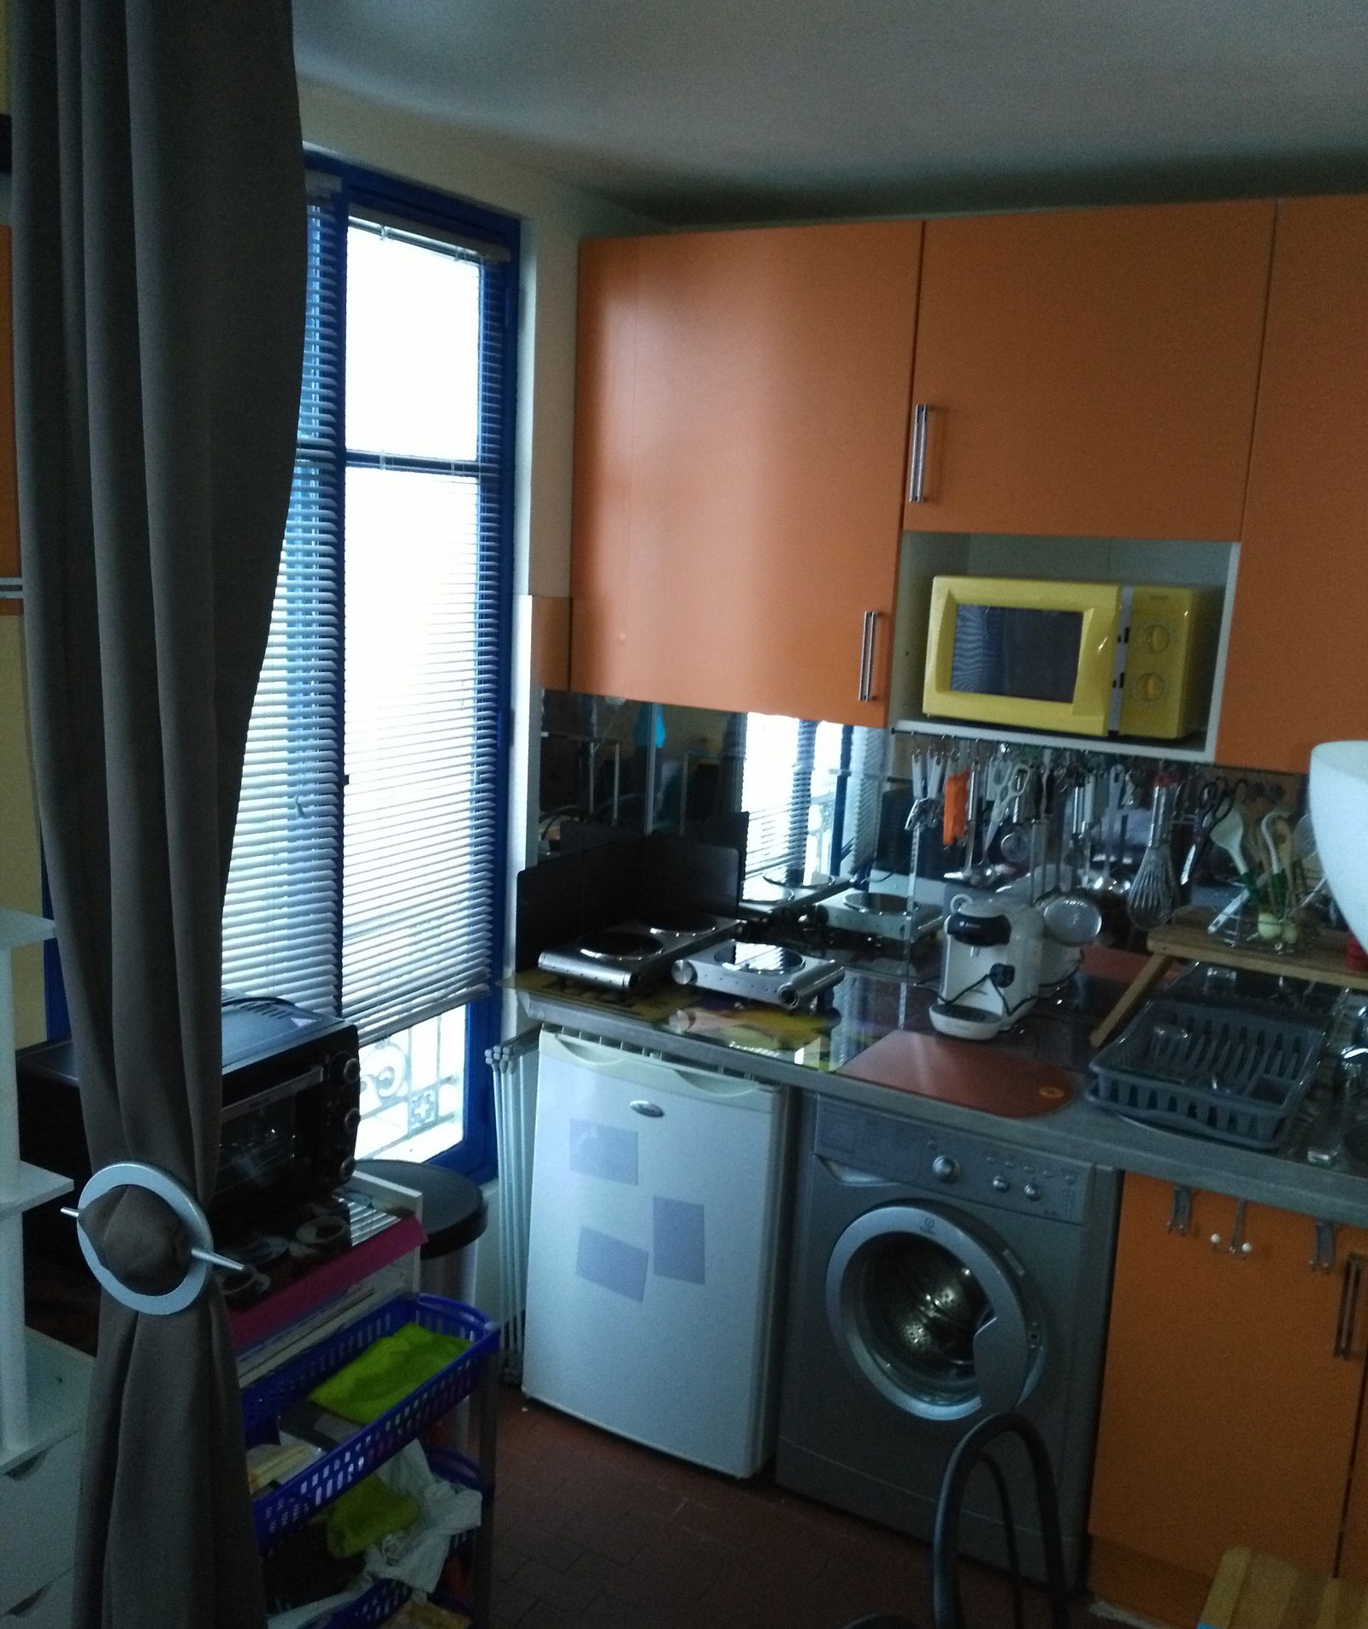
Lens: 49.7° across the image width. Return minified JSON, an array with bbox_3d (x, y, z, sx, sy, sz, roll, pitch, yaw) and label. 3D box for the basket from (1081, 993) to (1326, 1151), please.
[{"bbox_3d":[0.926,0.464,2.619,0.325,0.105,0.475,9,12,28],"label":"basket"}]

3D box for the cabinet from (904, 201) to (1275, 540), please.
[{"bbox_3d":[0.772,-0.786,2.721,0.599,0.548,0.380,9,12,28],"label":"cabinet"}]

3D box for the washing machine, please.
[{"bbox_3d":[0.584,0.922,2.922,0.595,0.830,0.560,9,12,28],"label":"washing machine"}]

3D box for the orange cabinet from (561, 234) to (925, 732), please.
[{"bbox_3d":[0.180,-0.690,3.071,0.735,0.923,0.380,9,12,28],"label":"orange cabinet"}]

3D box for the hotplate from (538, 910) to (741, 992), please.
[{"bbox_3d":[-0.091,0.305,3.264,0.240,0.083,0.510,9,12,28],"label":"hotplate"}]

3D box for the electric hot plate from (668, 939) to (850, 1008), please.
[{"bbox_3d":[0.150,0.345,3.106,0.290,0.085,0.260,9,12,28],"label":"electric hot plate"}]

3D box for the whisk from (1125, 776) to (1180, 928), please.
[{"bbox_3d":[0.925,0.076,2.910,0.076,0.311,0.076,9,12,28],"label":"whisk"}]

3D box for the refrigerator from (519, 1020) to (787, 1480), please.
[{"bbox_3d":[0.053,0.842,3.187,0.545,0.840,0.580,9,12,28],"label":"refrigerator"}]

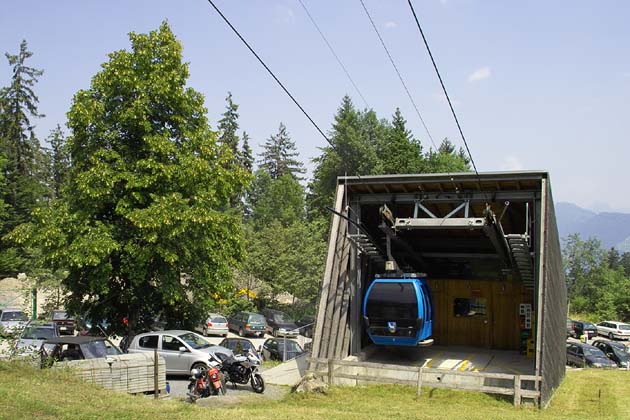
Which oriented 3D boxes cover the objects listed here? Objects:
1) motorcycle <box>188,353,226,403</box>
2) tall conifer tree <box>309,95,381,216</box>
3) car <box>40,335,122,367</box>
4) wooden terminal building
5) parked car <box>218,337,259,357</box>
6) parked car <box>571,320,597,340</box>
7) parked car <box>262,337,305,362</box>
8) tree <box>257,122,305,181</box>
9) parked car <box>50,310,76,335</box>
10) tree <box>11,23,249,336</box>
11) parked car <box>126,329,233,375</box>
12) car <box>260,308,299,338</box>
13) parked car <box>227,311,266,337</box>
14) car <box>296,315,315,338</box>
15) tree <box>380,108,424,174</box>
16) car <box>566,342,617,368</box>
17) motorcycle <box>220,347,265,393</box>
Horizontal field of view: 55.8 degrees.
[{"bbox_3d":[-2.849,4.324,15.575,0.800,1.150,1.950,2,-3,-35],"label":"motorcycle"},{"bbox_3d":[2.750,-0.700,55.000,6.800,20.000,6.800,0,-1,0],"label":"tall conifer tree"},{"bbox_3d":[-7.078,4.844,18.969,3.500,1.450,1.600,0,-3,18],"label":"car"},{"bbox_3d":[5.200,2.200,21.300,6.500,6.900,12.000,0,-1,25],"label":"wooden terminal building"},{"bbox_3d":[-3.862,7.118,29.969,1.680,1.430,4.100,1,-3,-18],"label":"parked car"},{"bbox_3d":[19.470,8.958,44.969,1.700,1.430,4.100,2,-3,-25],"label":"parked car"},{"bbox_3d":[-1.492,7.093,29.969,1.680,1.430,4.100,1,-3,-22],"label":"parked car"},{"bbox_3d":[-4.100,-0.600,72.000,6.200,20.000,6.200,0,-1,0],"label":"tree"},{"bbox_3d":[-17.934,7.760,42.469,1.660,1.450,4.200,1,-3,-24],"label":"parked car"},{"bbox_3d":[-8.158,-0.800,25.682,10.400,14.800,10.000,0,-2,0],"label":"tree"},{"bbox_3d":[-4.777,4.944,20.768,3.620,1.500,1.660,0,-2,6],"label":"parked car"},{"bbox_3d":[-2.450,7.500,40.200,1.740,1.600,4.200,2,-4,-22],"label":"car"},{"bbox_3d":[-4.970,7.861,42.466,1.740,1.580,4.400,2,-3,-26],"label":"parked car"},{"bbox_3d":[-0.200,7.750,40.600,1.720,1.430,4.200,1,-4,-17],"label":"car"},{"bbox_3d":[8.400,-0.200,58.000,5.600,19.400,5.600,0,-1,0],"label":"tree"},{"bbox_3d":[16.250,8.600,36.200,1.720,1.430,4.300,0,-4,-7],"label":"car"},{"bbox_3d":[-2.280,4.500,17.600,2.080,1.200,0.750,-1,-1,37],"label":"motorcycle"}]

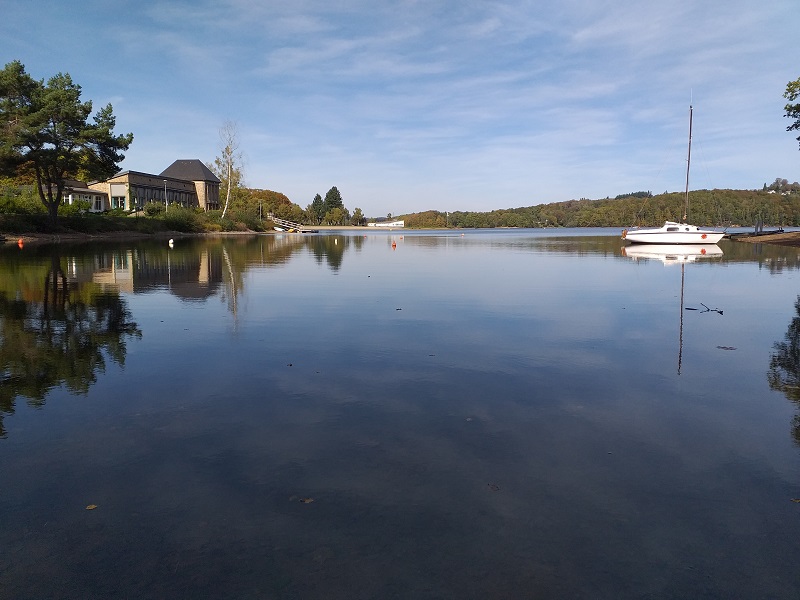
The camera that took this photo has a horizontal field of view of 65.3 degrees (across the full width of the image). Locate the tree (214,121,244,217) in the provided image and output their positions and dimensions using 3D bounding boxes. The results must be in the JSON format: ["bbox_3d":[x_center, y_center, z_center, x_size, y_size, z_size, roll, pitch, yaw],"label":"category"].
[{"bbox_3d":[-29.080,-21.512,104.193,4.800,16.500,4.600,0,7,0],"label":"tree"}]

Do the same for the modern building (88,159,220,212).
[{"bbox_3d":[-48.527,-23.557,126.581,11.500,12.200,34.800,1,7,7],"label":"modern building"}]

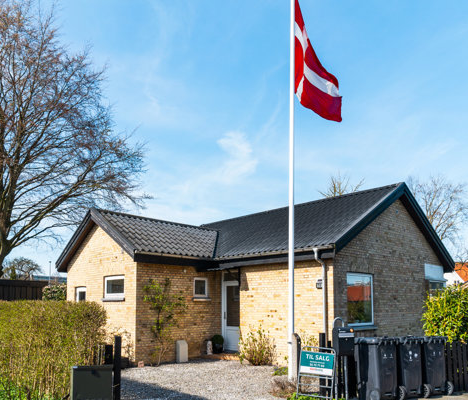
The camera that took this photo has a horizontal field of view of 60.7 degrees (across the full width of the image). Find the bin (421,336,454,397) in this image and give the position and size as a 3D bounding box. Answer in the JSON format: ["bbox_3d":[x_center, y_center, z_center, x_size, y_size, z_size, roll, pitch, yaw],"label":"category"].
[{"bbox_3d":[3.564,3.109,7.650,0.570,1.070,0.710,5,-15,-18],"label":"bin"}]

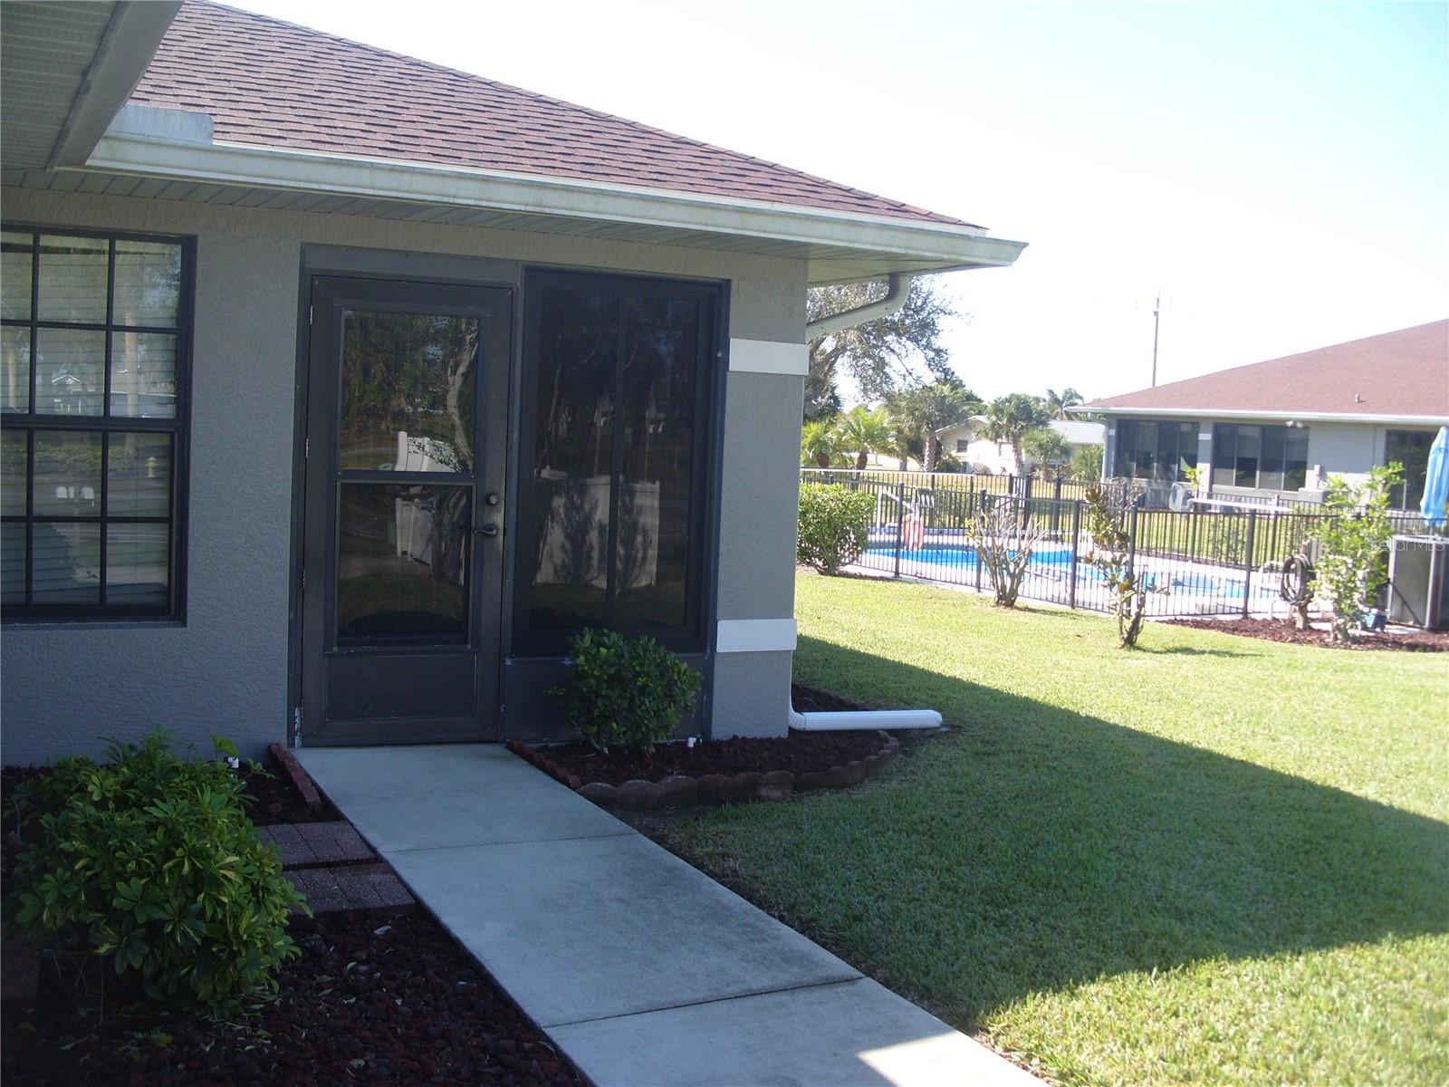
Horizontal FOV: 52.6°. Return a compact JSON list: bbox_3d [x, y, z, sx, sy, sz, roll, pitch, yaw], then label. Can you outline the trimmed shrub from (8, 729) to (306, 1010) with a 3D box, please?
[{"bbox_3d":[-1.446,0.831,3.740,0.730,0.650,0.780,1,4,-21],"label":"trimmed shrub"}]

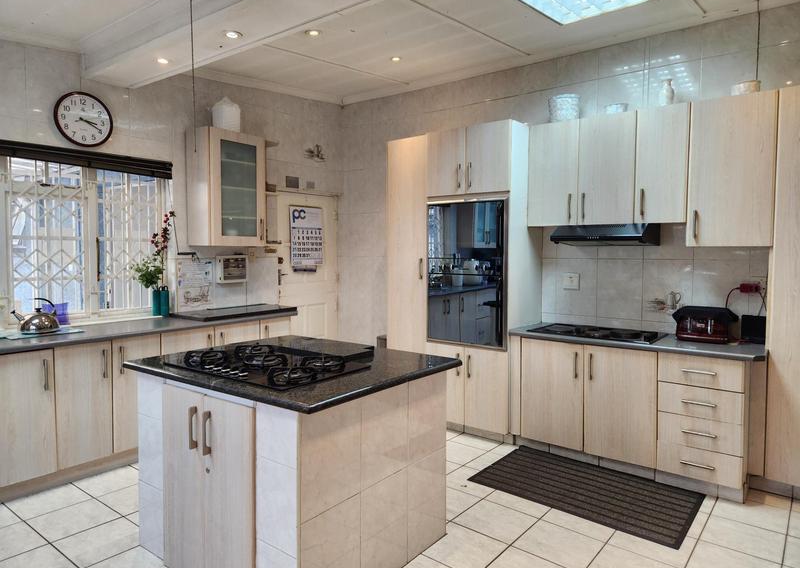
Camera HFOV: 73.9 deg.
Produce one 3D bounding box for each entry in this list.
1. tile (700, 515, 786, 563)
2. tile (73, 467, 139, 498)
[{"bbox_3d":[1.755,1.301,2.714,0.345,0.010,0.345,3,3,38],"label":"tile"},{"bbox_3d":[-1.780,1.227,3.293,0.345,0.010,0.345,3,3,38],"label":"tile"}]

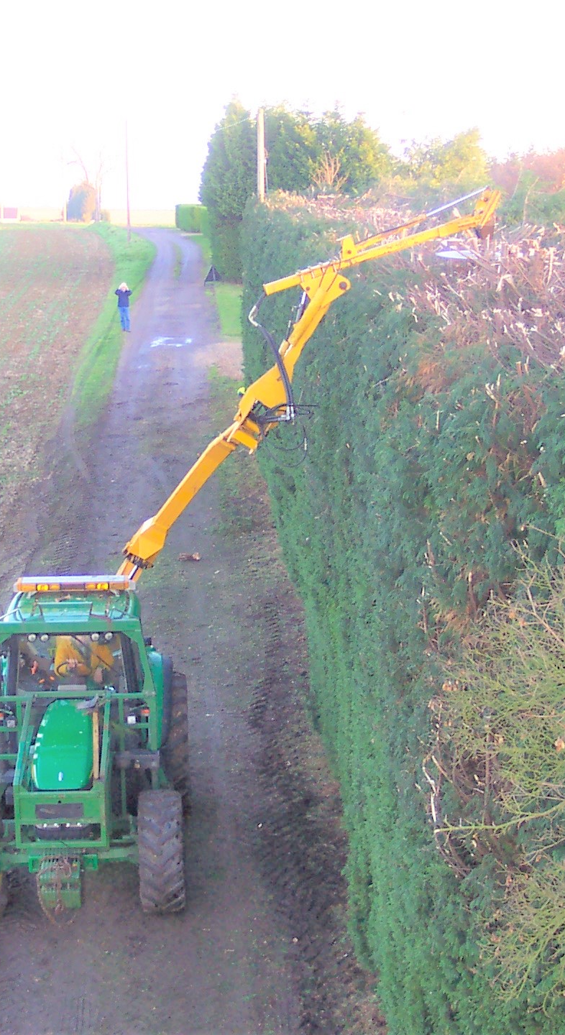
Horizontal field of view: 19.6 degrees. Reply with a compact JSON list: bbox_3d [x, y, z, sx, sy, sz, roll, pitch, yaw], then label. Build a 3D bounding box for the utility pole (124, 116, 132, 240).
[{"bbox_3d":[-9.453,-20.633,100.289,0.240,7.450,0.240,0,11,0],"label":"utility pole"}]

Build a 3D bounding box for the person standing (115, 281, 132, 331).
[{"bbox_3d":[-5.584,-7.425,57.834,0.600,1.740,0.420,-1,11,-5],"label":"person standing"}]

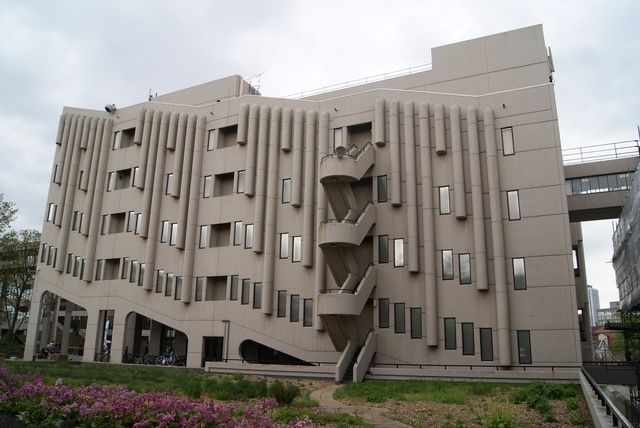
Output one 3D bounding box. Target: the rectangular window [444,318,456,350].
[{"bbox_3d":[7.401,6.780,27.150,0.610,1.719,0.150,-5,-14,26],"label":"rectangular window"}]

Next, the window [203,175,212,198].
[{"bbox_3d":[-8.447,-2.032,36.080,0.600,1.688,0.150,-6,-16,25],"label":"window"}]

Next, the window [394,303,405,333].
[{"bbox_3d":[4.576,5.964,27.512,0.600,1.688,0.150,-6,-16,25],"label":"window"}]

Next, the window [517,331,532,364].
[{"bbox_3d":[10.820,7.037,25.363,0.610,1.719,0.150,-5,-14,26],"label":"window"}]

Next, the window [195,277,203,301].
[{"bbox_3d":[-8.889,5.606,35.652,0.610,1.719,0.150,-5,-14,26],"label":"window"}]

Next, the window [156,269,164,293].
[{"bbox_3d":[-12.424,5.294,37.510,0.610,1.719,0.150,-5,-14,26],"label":"window"}]

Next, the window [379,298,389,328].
[{"bbox_3d":[3.912,6.042,29.083,0.610,1.719,0.150,-5,-14,26],"label":"window"}]

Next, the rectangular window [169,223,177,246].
[{"bbox_3d":[-11.427,1.658,37.843,0.610,1.719,0.150,-5,-14,26],"label":"rectangular window"}]

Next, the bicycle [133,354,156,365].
[{"bbox_3d":[-12.962,10.580,35.558,1.720,1.000,0.550,-6,-16,25],"label":"bicycle"}]

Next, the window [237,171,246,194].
[{"bbox_3d":[-5.564,-2.256,34.184,0.605,1.650,0.120,-6,-16,25],"label":"window"}]

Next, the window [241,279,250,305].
[{"bbox_3d":[-4.854,5.100,31.562,0.590,1.660,0.130,-6,-16,26],"label":"window"}]

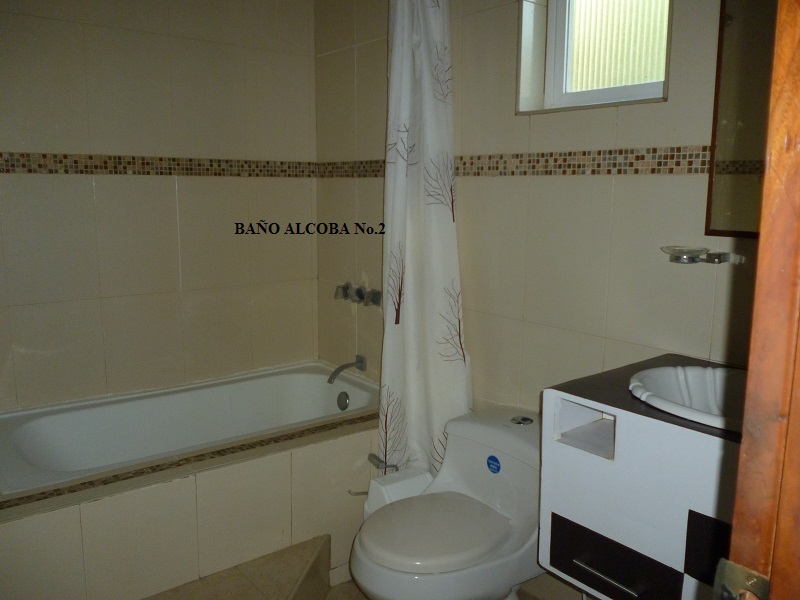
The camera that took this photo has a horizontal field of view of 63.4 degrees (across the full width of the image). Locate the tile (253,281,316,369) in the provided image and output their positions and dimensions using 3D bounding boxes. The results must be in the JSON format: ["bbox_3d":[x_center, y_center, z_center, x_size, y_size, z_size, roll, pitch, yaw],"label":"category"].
[{"bbox_3d":[-0.530,0.123,2.936,0.302,0.411,0.012,-7,12,-36],"label":"tile"}]

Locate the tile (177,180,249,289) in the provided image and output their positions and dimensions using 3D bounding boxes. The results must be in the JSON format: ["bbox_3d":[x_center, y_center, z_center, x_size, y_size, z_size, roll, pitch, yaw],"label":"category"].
[{"bbox_3d":[-0.754,-0.274,2.637,0.300,0.448,0.012,-7,13,-39],"label":"tile"}]

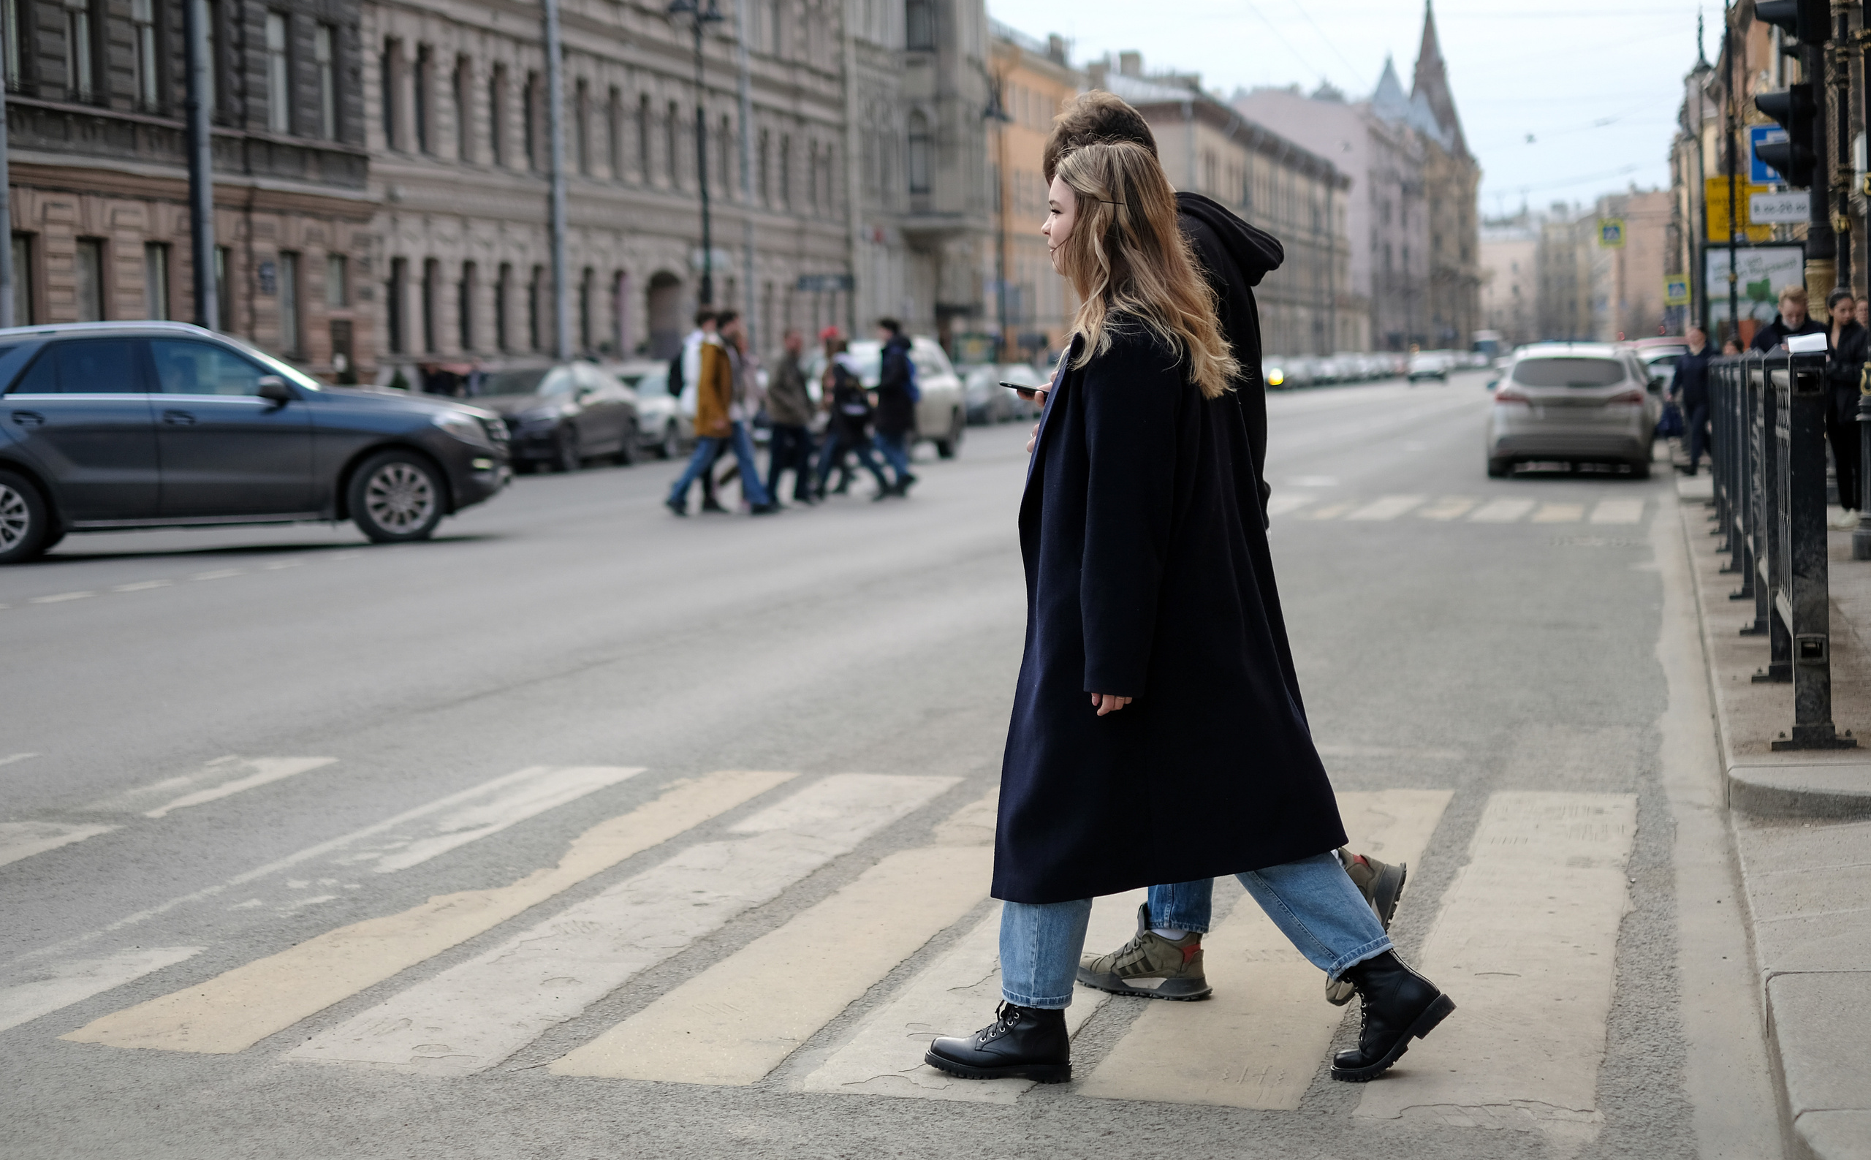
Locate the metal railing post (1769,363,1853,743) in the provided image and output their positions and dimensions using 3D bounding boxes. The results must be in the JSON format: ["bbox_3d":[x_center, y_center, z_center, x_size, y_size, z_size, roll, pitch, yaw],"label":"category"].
[{"bbox_3d":[2.457,-0.089,7.721,0.225,1.120,0.130,0,5,15],"label":"metal railing post"}]

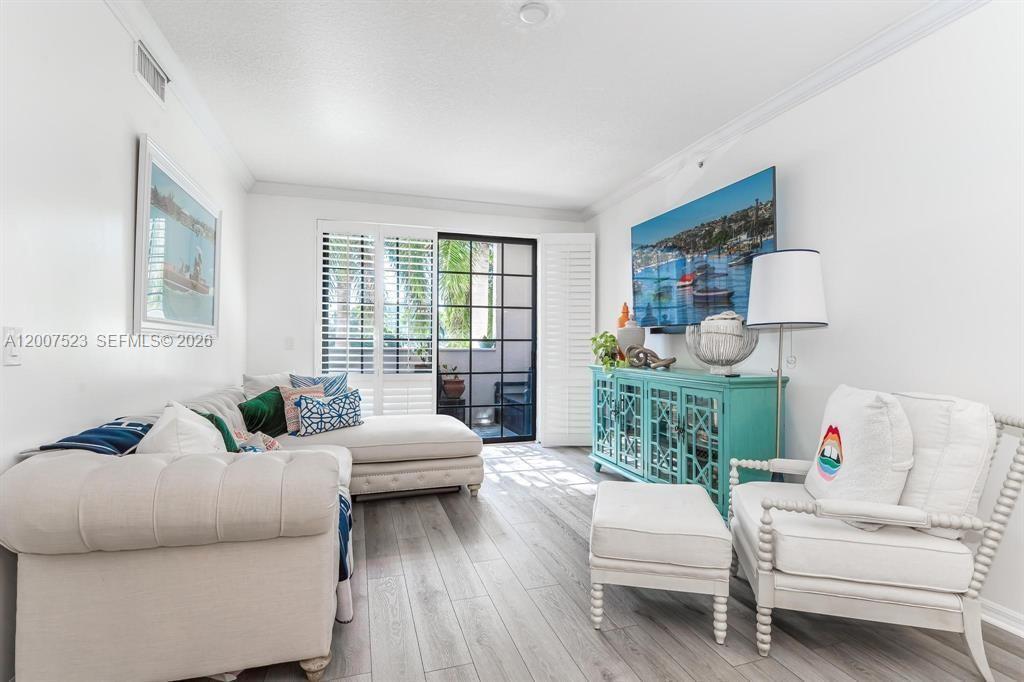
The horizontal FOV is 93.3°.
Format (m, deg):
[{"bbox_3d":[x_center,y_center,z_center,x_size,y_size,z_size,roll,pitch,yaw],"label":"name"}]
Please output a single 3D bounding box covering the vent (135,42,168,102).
[{"bbox_3d":[-1.860,-1.376,2.518,0.025,0.197,0.395,0,0,-18],"label":"vent"}]

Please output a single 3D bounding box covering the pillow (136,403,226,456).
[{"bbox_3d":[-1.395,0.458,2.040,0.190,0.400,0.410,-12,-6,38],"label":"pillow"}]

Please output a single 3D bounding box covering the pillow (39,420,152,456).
[{"bbox_3d":[-1.517,0.374,1.800,0.290,0.180,0.400,0,0,-12],"label":"pillow"}]

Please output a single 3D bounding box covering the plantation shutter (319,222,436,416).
[{"bbox_3d":[-1.380,-0.021,5.033,1.200,2.390,0.050,0,0,-18],"label":"plantation shutter"}]

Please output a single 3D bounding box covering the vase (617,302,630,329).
[{"bbox_3d":[1.055,-0.053,4.481,0.210,0.585,0.210,0,0,-18],"label":"vase"}]

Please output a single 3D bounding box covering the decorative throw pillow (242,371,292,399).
[{"bbox_3d":[-1.932,0.500,3.896,0.480,0.460,0.150,0,-18,-40],"label":"decorative throw pillow"}]

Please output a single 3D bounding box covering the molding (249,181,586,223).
[{"bbox_3d":[-0.801,-1.463,5.136,3.554,0.100,0.075,0,0,-18],"label":"molding"}]

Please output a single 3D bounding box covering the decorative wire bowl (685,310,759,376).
[{"bbox_3d":[1.383,0.016,3.199,0.430,0.415,0.430,0,0,0],"label":"decorative wire bowl"}]

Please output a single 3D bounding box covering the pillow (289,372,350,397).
[{"bbox_3d":[-1.618,0.507,4.071,0.500,0.470,0.150,0,-18,-23],"label":"pillow"}]

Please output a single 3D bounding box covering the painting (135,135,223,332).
[{"bbox_3d":[-1.997,-0.506,2.978,0.040,0.965,1.355,1,-1,-18],"label":"painting"}]

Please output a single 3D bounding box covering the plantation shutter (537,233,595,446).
[{"bbox_3d":[0.624,-0.007,5.364,0.596,2.358,0.065,0,0,-5],"label":"plantation shutter"}]

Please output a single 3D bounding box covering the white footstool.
[{"bbox_3d":[0.653,0.972,2.236,0.540,0.445,0.630,0,0,12],"label":"white footstool"}]

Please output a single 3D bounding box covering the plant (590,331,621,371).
[{"bbox_3d":[0.887,0.109,4.538,0.290,0.380,0.290,0,0,0],"label":"plant"}]

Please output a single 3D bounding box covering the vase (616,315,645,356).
[{"bbox_3d":[1.046,-0.003,4.233,0.235,0.460,0.235,0,0,-18],"label":"vase"}]

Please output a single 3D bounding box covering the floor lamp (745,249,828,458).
[{"bbox_3d":[1.464,0.353,2.601,0.375,1.667,0.375,0,0,-18],"label":"floor lamp"}]

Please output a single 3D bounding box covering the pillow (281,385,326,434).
[{"bbox_3d":[-1.625,0.538,3.747,0.400,0.420,0.130,0,-18,-41],"label":"pillow"}]

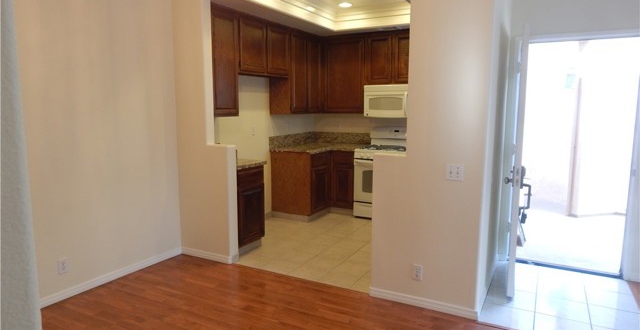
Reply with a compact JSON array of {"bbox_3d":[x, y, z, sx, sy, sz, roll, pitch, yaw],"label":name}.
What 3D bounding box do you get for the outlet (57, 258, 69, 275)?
[{"bbox_3d":[-1.915,0.753,3.036,0.008,0.115,0.070,4,9,29],"label":"outlet"}]

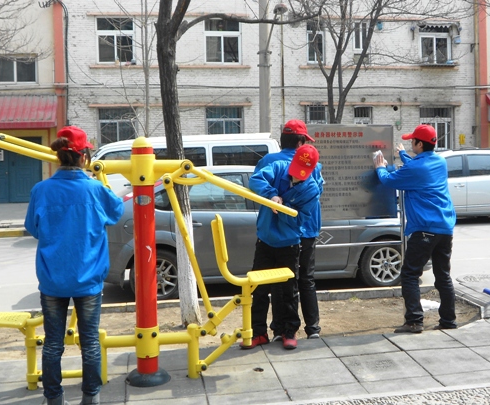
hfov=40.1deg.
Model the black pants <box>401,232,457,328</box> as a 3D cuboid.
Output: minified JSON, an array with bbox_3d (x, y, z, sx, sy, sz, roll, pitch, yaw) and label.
[{"bbox_3d":[1.499,0.585,5.450,0.380,0.810,0.340,3,7,38],"label":"black pants"}]

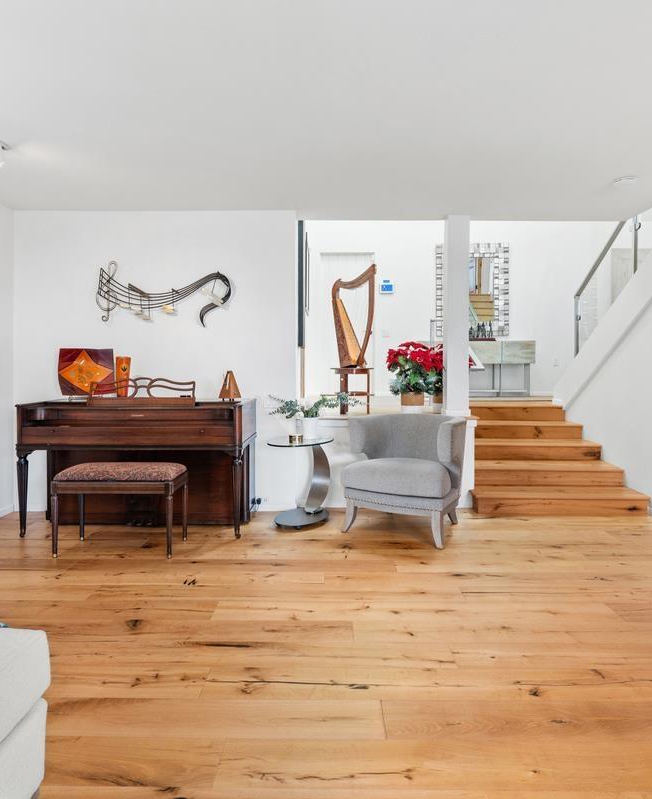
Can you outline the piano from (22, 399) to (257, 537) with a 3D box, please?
[{"bbox_3d":[-1.331,0.483,3.916,1.540,0.915,0.600,0,2,1],"label":"piano"}]

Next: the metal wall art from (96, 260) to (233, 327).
[{"bbox_3d":[-1.270,-0.835,4.208,1.075,0.495,0.060,0,2,1],"label":"metal wall art"}]

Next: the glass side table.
[{"bbox_3d":[-0.188,0.626,4.108,0.510,0.605,0.510,0,2,1],"label":"glass side table"}]

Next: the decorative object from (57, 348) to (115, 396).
[{"bbox_3d":[-1.805,-0.193,4.012,0.440,0.372,0.090,0,2,1],"label":"decorative object"}]

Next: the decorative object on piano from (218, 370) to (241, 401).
[{"bbox_3d":[-0.710,-0.101,3.960,0.122,0.221,0.122,2,3,44],"label":"decorative object on piano"}]

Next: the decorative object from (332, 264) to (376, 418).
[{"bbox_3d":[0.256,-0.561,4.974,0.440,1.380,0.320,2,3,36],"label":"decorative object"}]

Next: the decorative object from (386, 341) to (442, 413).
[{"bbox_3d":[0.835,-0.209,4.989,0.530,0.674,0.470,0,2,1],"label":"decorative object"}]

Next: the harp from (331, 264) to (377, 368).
[{"bbox_3d":[0.255,-0.775,4.963,0.430,0.952,0.250,2,3,36],"label":"harp"}]

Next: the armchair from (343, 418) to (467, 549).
[{"bbox_3d":[0.581,0.533,3.907,0.710,0.810,0.730,1,3,29],"label":"armchair"}]

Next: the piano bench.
[{"bbox_3d":[-1.309,0.706,3.434,0.750,0.515,0.395,0,2,1],"label":"piano bench"}]

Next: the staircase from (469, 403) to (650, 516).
[{"bbox_3d":[1.901,0.497,5.088,1.349,0.750,1.829,0,2,1],"label":"staircase"}]

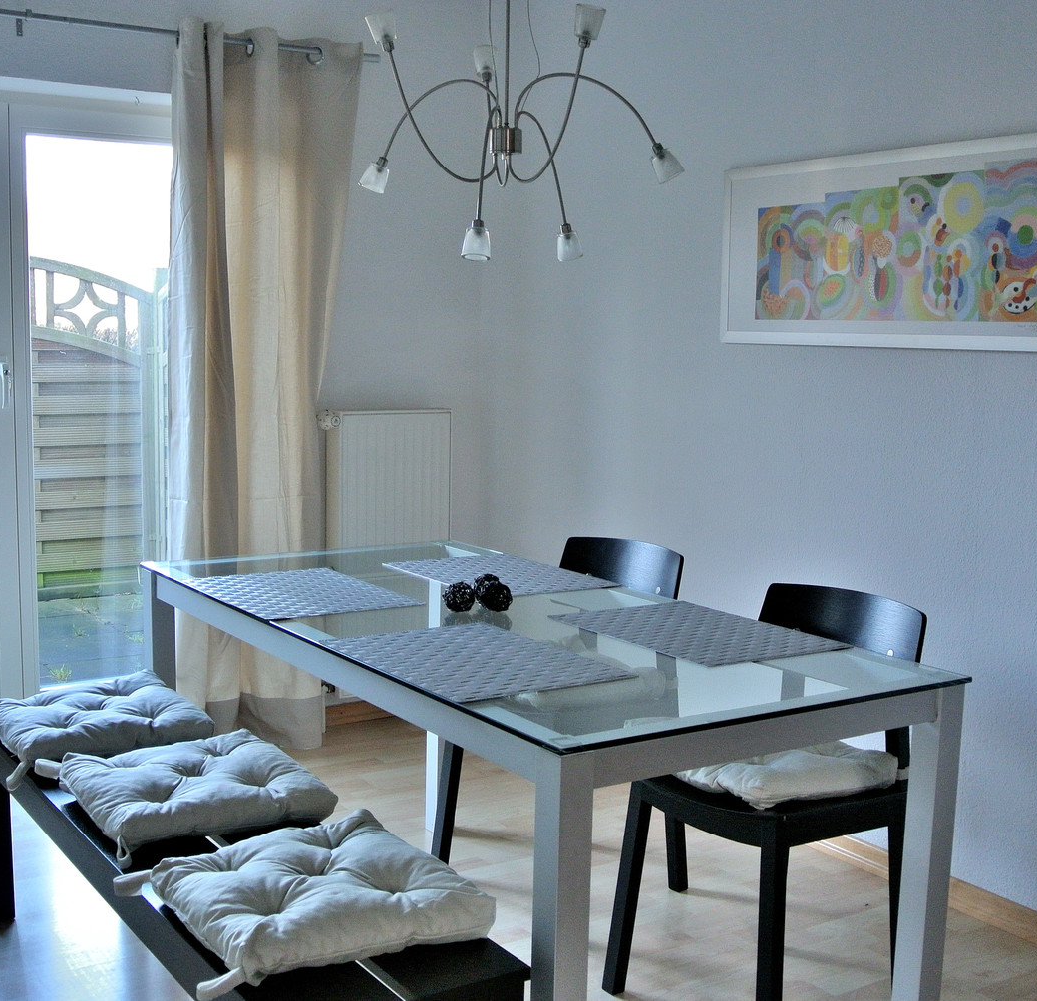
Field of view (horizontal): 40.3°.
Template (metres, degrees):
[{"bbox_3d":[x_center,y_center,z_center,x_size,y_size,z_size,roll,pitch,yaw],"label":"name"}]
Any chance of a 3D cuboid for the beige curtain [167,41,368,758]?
[{"bbox_3d":[-0.738,-0.300,4.246,0.560,2.135,0.175,-4,8,-33],"label":"beige curtain"}]

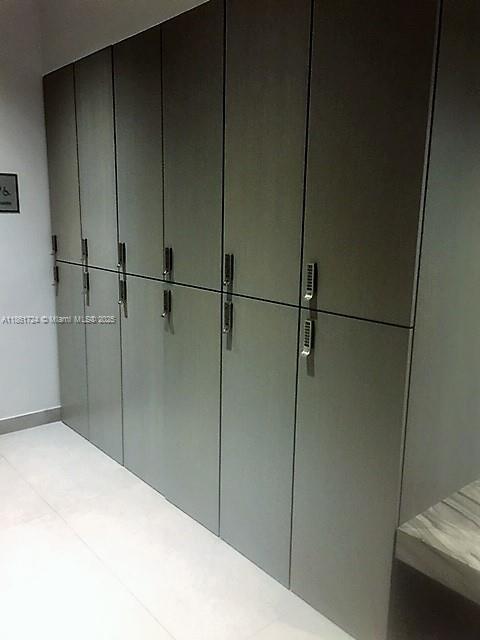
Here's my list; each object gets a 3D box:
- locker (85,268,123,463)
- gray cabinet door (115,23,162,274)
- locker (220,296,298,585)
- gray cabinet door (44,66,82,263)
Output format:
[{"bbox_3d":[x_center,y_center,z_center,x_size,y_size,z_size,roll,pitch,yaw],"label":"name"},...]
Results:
[{"bbox_3d":[-0.625,0.231,3.207,0.420,1.092,0.435,-8,15,-40],"label":"locker"},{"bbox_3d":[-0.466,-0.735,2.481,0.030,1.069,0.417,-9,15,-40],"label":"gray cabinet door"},{"bbox_3d":[0.220,0.435,2.239,0.420,1.092,0.431,-8,15,-40],"label":"locker"},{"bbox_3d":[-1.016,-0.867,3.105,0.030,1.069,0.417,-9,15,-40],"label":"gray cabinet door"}]

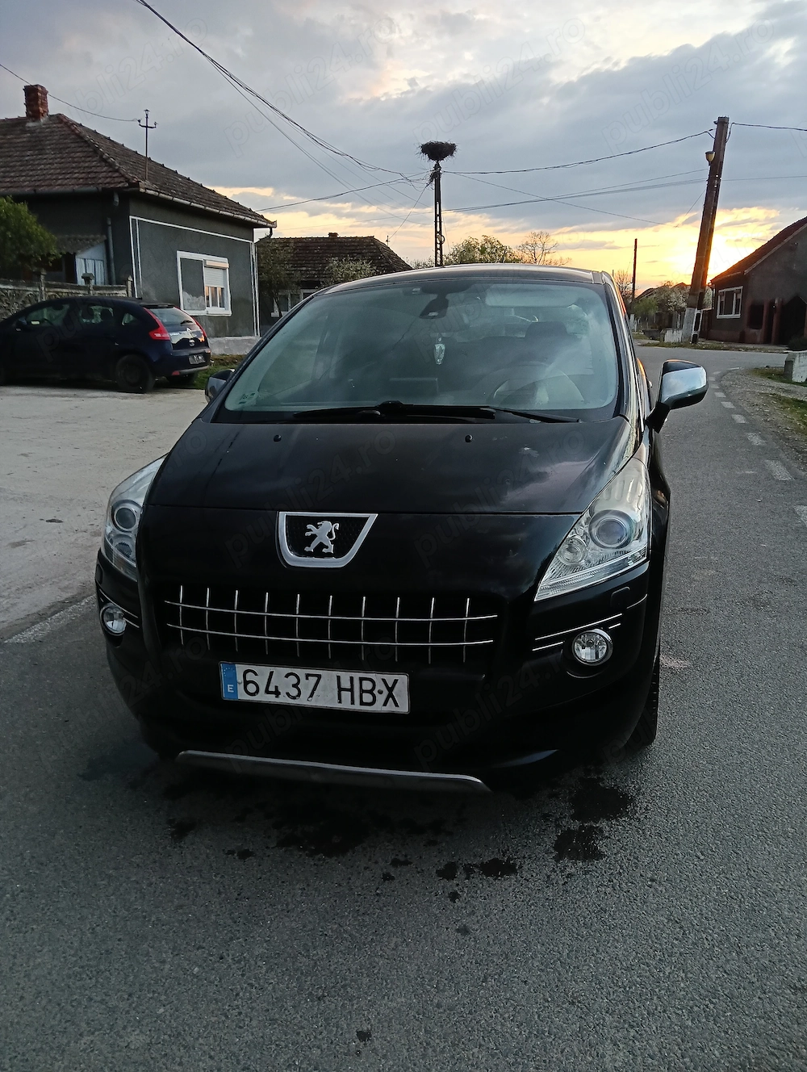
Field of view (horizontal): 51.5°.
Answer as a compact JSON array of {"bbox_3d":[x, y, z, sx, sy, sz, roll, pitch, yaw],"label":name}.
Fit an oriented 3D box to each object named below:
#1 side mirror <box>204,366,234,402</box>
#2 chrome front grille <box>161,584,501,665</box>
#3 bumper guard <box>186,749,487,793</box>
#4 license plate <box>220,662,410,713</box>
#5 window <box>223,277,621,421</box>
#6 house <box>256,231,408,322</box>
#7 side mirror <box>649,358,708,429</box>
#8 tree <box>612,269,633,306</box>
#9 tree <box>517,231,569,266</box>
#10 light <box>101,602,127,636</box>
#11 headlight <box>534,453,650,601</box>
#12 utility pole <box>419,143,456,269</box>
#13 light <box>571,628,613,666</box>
[{"bbox_3d":[-0.775,-0.622,3.735,0.220,0.250,0.160,2,15,15],"label":"side mirror"},{"bbox_3d":[-0.222,0.234,2.224,0.930,0.190,0.110,2,14,15],"label":"chrome front grille"},{"bbox_3d":[-0.204,0.636,2.339,0.910,0.085,0.120,2,14,15],"label":"bumper guard"},{"bbox_3d":[-0.235,0.394,2.194,0.520,0.110,0.020,2,14,15],"label":"license plate"},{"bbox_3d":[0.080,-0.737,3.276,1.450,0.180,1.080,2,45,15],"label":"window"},{"bbox_3d":[-3.794,-11.567,39.865,9.500,5.300,7.300,-2,14,0],"label":"house"},{"bbox_3d":[1.058,-0.550,3.260,0.220,0.250,0.160,2,15,15],"label":"side mirror"},{"bbox_3d":[15.750,-17.013,60.000,2.000,4.200,2.000,2,15,15],"label":"tree"},{"bbox_3d":[8.244,-14.851,49.950,3.200,6.300,3.100,-2,14,0],"label":"tree"},{"bbox_3d":[-0.870,0.247,2.535,0.096,0.096,0.060,2,15,15],"label":"light"},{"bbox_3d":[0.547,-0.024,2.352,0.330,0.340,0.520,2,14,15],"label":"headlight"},{"bbox_3d":[1.561,-13.099,37.977,1.600,8.900,1.600,-2,14,0],"label":"utility pole"},{"bbox_3d":[0.497,0.285,2.194,0.105,0.105,0.080,2,14,15],"label":"light"}]

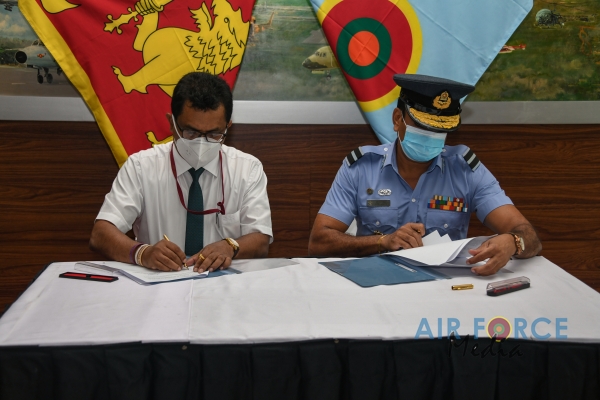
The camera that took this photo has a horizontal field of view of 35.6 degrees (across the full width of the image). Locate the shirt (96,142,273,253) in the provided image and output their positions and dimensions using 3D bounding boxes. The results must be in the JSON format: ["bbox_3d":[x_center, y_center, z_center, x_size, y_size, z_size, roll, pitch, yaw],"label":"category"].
[{"bbox_3d":[-0.350,0.051,2.900,0.520,0.470,0.320,0,9,0],"label":"shirt"}]

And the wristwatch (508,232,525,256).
[{"bbox_3d":[0.629,0.131,2.710,0.052,0.062,0.038,-16,0,18],"label":"wristwatch"}]

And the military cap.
[{"bbox_3d":[0.401,-0.292,2.800,0.250,0.135,0.275,6,22,-16],"label":"military cap"}]

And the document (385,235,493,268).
[{"bbox_3d":[0.401,0.153,2.700,0.230,0.070,0.280,-3,9,-21],"label":"document"}]

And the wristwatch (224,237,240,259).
[{"bbox_3d":[-0.196,0.138,2.700,0.062,0.052,0.038,40,19,0],"label":"wristwatch"}]

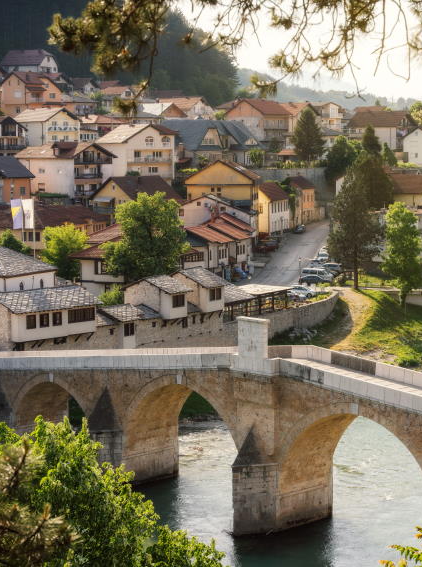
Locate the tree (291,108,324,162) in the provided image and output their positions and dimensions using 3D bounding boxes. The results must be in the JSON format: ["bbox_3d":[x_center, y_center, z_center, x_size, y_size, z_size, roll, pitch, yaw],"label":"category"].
[{"bbox_3d":[19.170,-29.400,258.000,6.600,10.800,6.400,0,7,0],"label":"tree"}]

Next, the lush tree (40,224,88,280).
[{"bbox_3d":[-17.372,-3.320,154.000,5.600,7.400,5.600,0,5,0],"label":"lush tree"}]

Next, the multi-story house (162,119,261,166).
[{"bbox_3d":[0.590,-27.380,254.000,16.500,8.800,12.000,2,7,17],"label":"multi-story house"}]

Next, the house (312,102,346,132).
[{"bbox_3d":[27.374,-38.346,300.000,7.000,7.300,7.500,-3,6,-23],"label":"house"}]

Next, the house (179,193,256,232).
[{"bbox_3d":[1.180,-9.940,205.000,11.300,8.000,6.500,2,7,14],"label":"house"}]

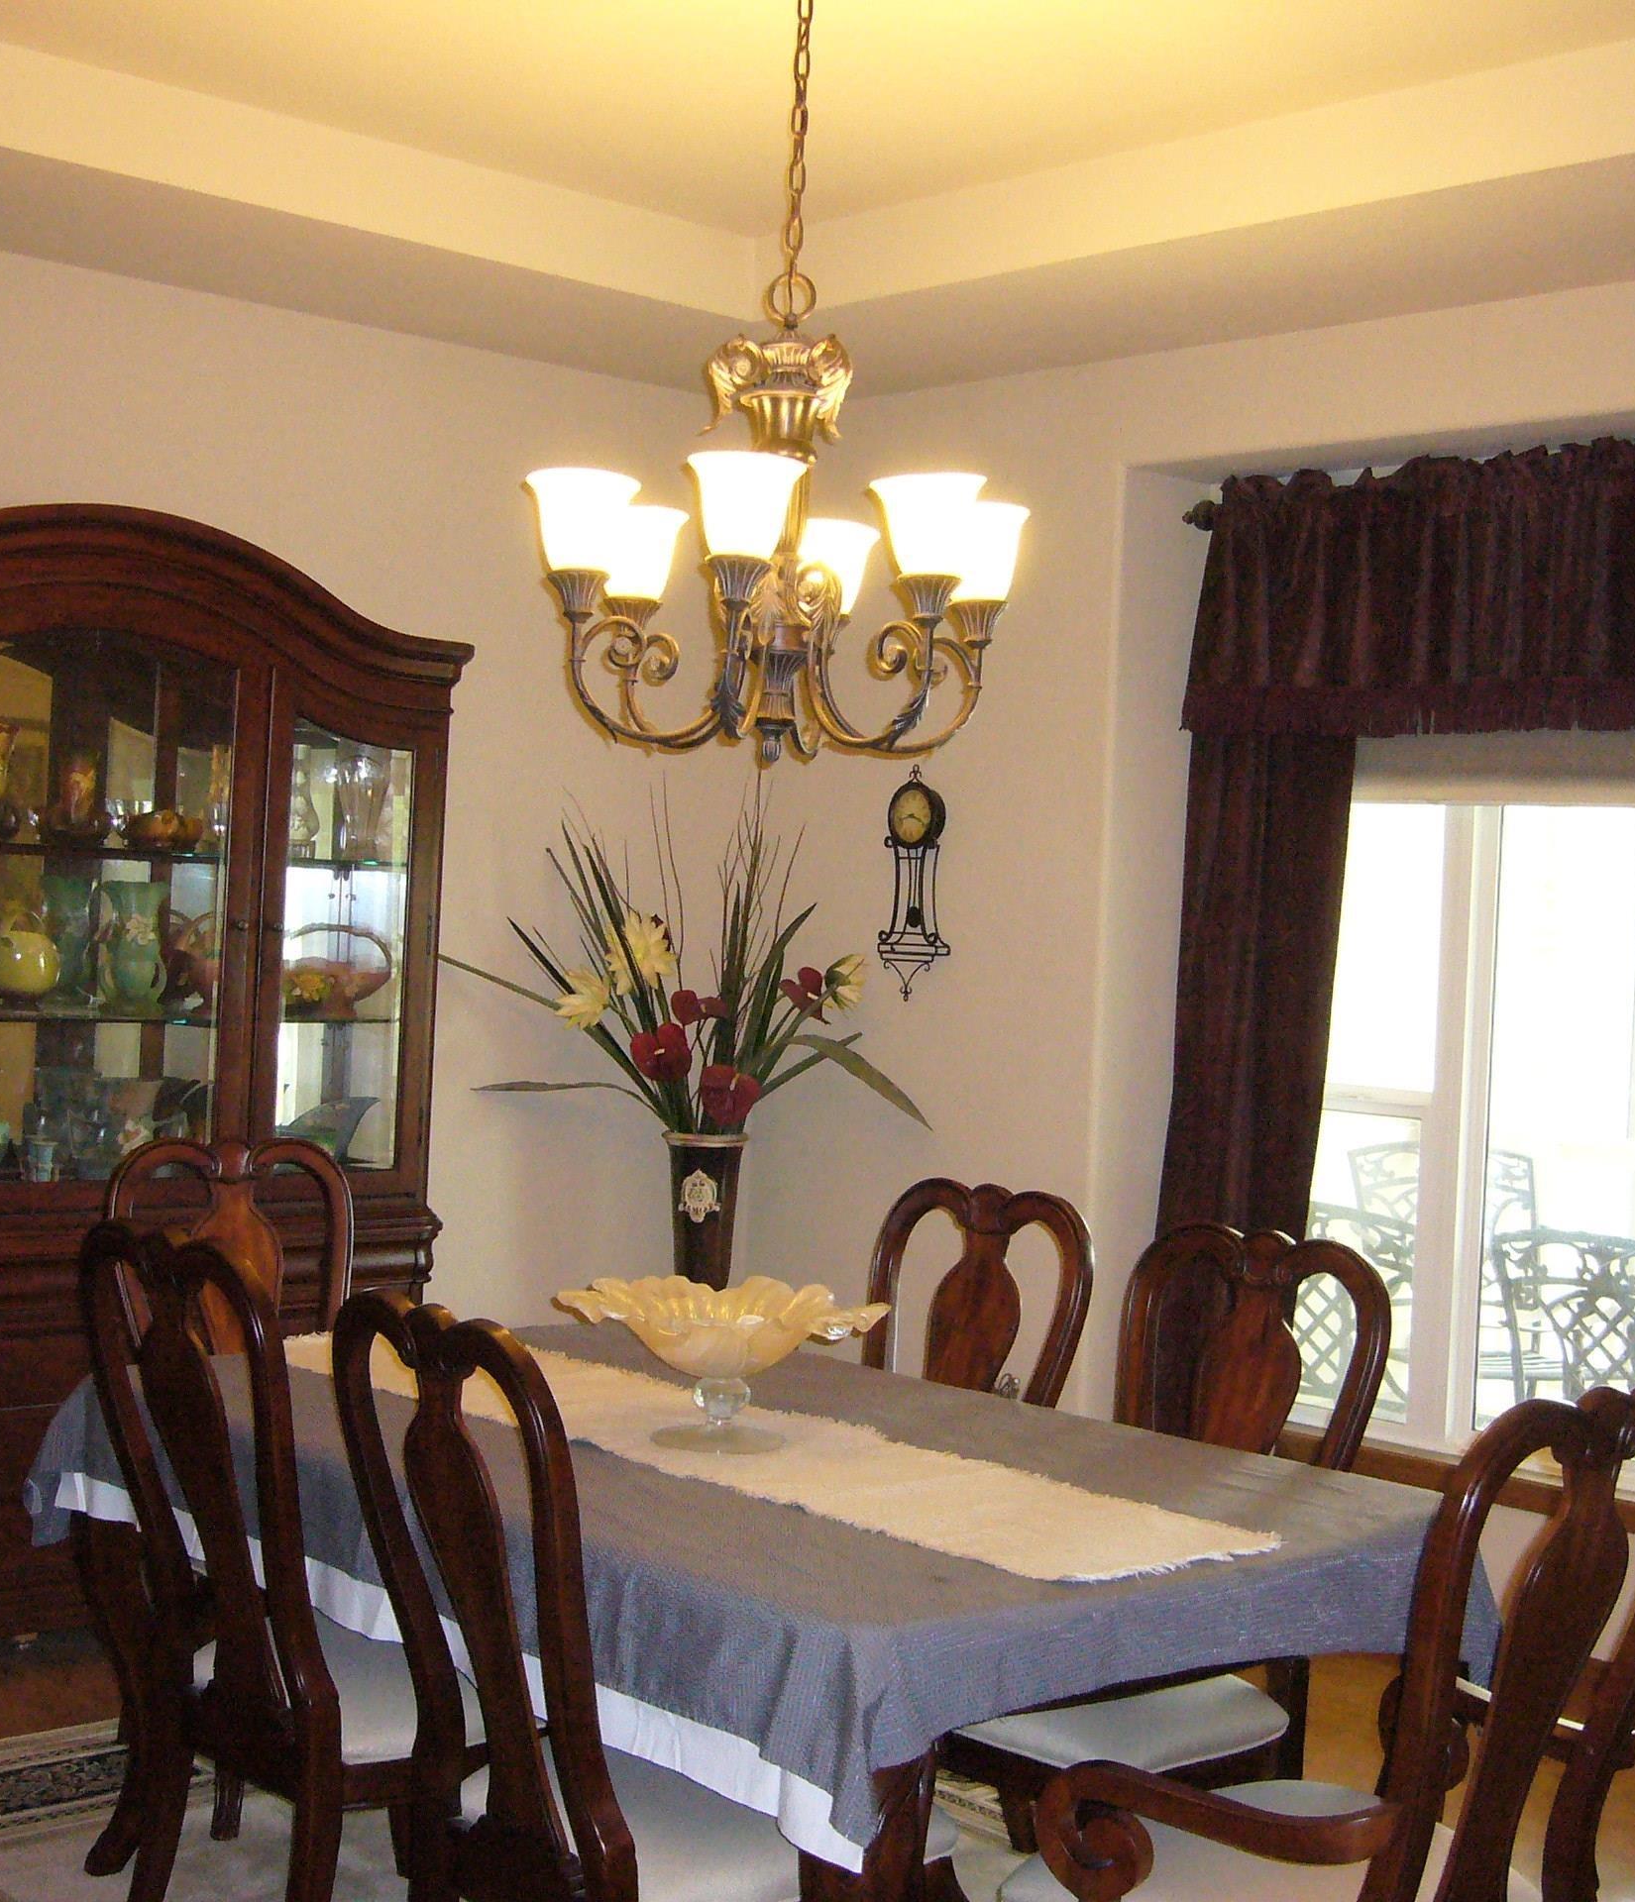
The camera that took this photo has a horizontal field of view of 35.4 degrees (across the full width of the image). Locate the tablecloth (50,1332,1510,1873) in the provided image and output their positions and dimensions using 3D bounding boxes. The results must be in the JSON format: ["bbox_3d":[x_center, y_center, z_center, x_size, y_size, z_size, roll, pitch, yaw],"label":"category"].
[{"bbox_3d":[-0.139,0.792,3.550,1.120,0.275,1.840,1,2,-44],"label":"tablecloth"}]

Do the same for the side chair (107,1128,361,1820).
[{"bbox_3d":[-0.869,0.857,4.310,0.550,1.040,0.610,1,2,-44],"label":"side chair"}]

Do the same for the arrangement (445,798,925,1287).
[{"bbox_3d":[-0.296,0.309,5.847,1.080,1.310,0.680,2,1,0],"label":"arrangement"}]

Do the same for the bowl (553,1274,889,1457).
[{"bbox_3d":[-0.127,0.564,3.477,0.450,0.200,0.455,2,1,0],"label":"bowl"}]

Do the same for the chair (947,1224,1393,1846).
[{"bbox_3d":[0.399,0.929,3.480,0.630,1.040,0.530,1,2,-44],"label":"chair"}]

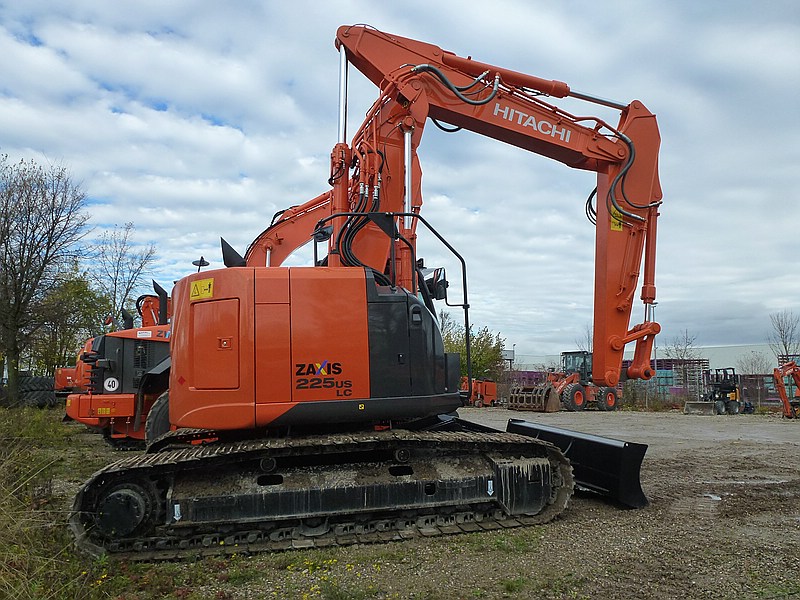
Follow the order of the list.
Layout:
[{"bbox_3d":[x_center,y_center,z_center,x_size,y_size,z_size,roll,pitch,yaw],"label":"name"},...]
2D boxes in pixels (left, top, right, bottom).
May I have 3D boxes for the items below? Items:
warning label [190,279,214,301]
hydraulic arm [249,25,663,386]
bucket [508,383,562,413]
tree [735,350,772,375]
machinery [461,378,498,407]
[{"bbox_3d":[-1.879,-0.100,5.269,0.320,0.175,0.010,-7,-13,34],"label":"warning label"},{"bbox_3d":[1.304,-1.117,7.202,4.530,4.600,0.900,-1,-8,-11],"label":"hydraulic arm"},{"bbox_3d":[6.828,4.967,28.200,1.120,1.400,2.450,5,-9,-37],"label":"bucket"},{"bbox_3d":[29.315,6.261,46.000,2.400,4.100,2.400,-5,-9,33],"label":"tree"},{"bbox_3d":[4.586,5.354,32.000,2.000,1.650,1.200,6,-10,-41],"label":"machinery"}]

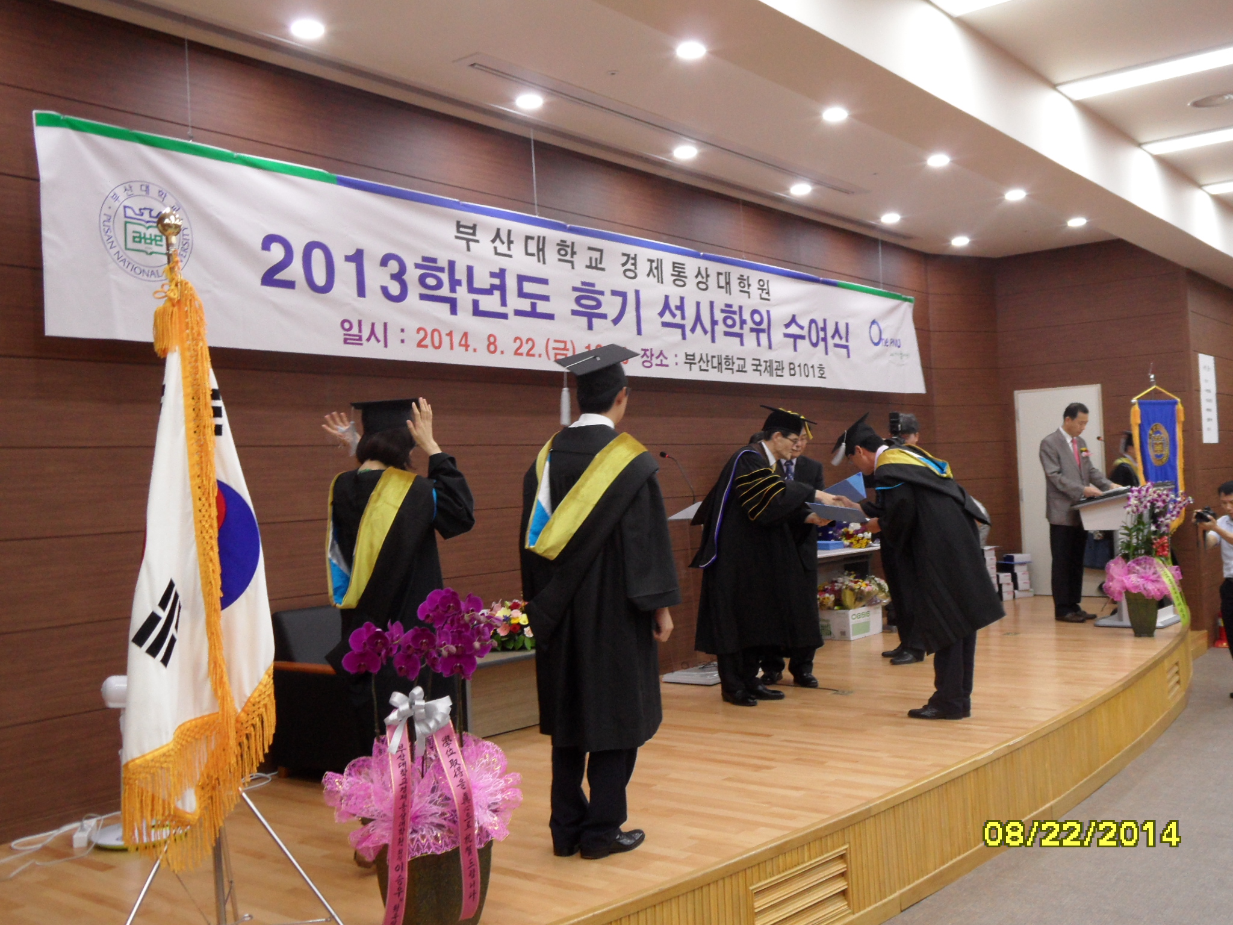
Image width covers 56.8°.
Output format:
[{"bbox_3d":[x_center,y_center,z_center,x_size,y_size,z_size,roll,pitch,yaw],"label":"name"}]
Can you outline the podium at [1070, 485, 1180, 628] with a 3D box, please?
[{"bbox_3d":[4.134,0.732,9.267,0.620,1.110,0.800,-4,-1,37],"label":"podium"}]

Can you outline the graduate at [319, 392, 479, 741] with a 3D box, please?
[{"bbox_3d":[-0.771,0.581,4.030,0.600,1.640,0.470,-3,-1,33],"label":"graduate"}]

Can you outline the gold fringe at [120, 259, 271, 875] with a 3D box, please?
[{"bbox_3d":[-1.248,0.300,3.400,0.440,1.790,0.360,-2,-1,-20],"label":"gold fringe"}]

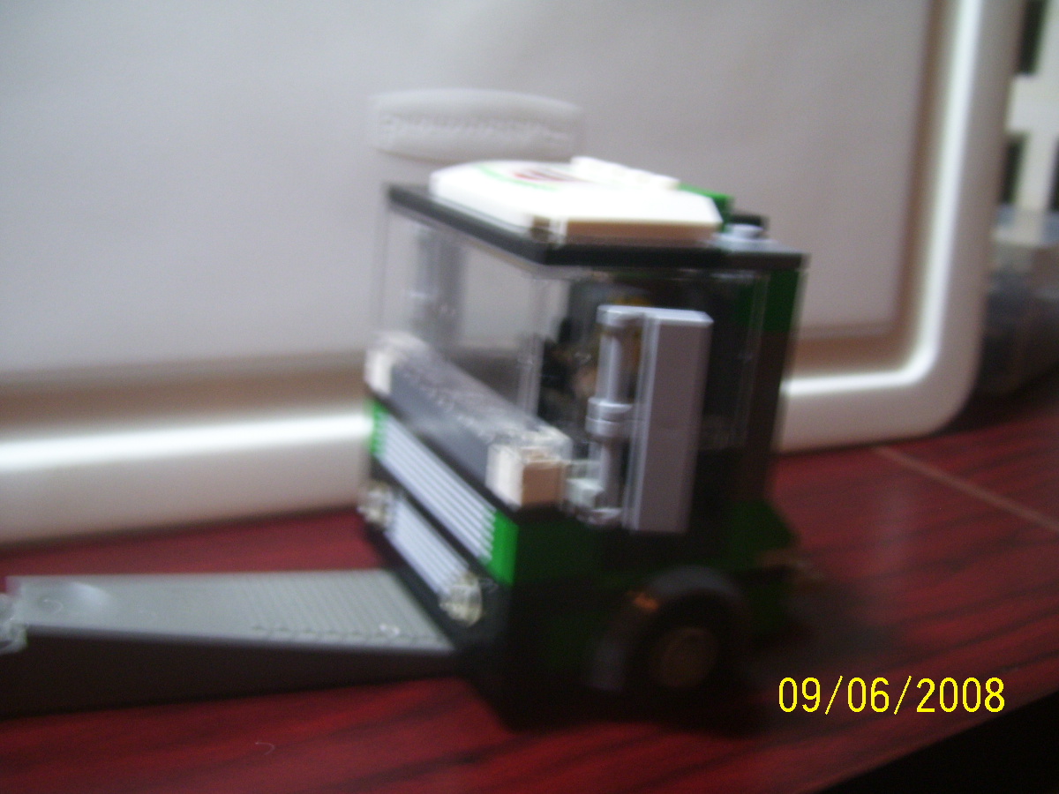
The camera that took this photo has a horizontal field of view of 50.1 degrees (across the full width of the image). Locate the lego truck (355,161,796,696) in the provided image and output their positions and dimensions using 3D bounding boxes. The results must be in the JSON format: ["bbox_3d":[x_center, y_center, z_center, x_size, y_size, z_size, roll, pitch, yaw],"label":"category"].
[{"bbox_3d":[0.010,0.002,0.196,0.061,0.081,0.080,-2,16,-26],"label":"lego truck"}]

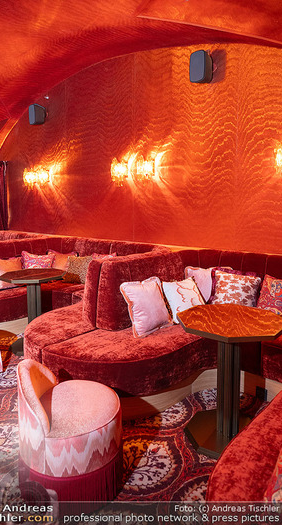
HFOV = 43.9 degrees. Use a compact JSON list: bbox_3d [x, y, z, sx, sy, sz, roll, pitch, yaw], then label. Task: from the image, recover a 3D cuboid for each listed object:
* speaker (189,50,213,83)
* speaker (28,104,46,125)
[{"bbox_3d":[0.537,-1.709,3.087,0.148,0.240,0.150,7,11,38],"label":"speaker"},{"bbox_3d":[-1.417,-2.007,4.794,0.148,0.240,0.150,8,12,43],"label":"speaker"}]

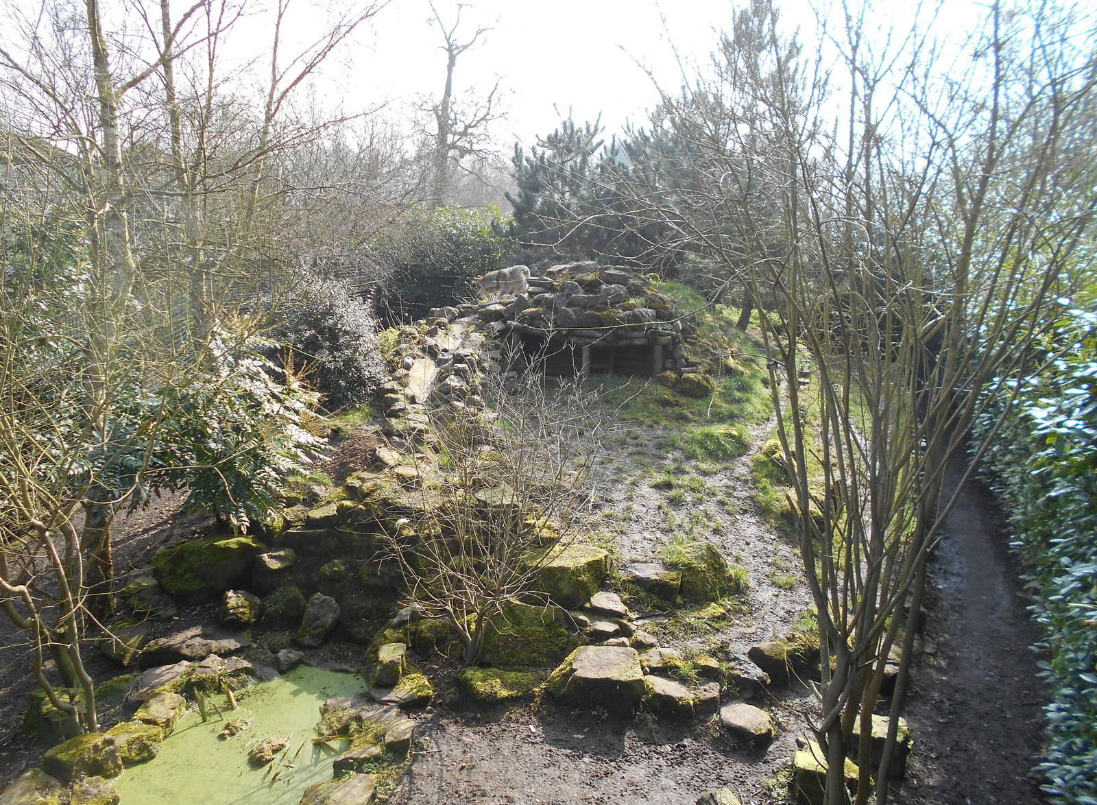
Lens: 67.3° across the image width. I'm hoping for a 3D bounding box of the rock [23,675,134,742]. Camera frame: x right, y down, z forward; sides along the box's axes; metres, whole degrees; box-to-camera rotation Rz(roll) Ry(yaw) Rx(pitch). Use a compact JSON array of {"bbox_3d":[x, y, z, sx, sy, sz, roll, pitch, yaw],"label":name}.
[{"bbox_3d":[-3.787,2.466,6.662,0.768,0.285,0.476,-7,13,-31],"label":"rock"}]

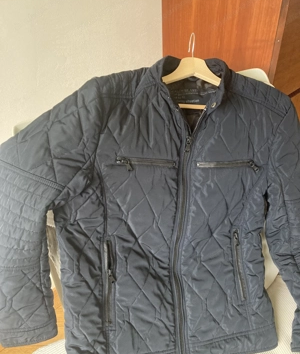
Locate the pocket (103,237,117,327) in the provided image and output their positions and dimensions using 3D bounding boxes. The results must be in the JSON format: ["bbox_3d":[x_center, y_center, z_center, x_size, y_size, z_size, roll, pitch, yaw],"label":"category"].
[{"bbox_3d":[-0.085,0.220,0.675,0.026,0.186,0.016,-1,-2,-17],"label":"pocket"}]

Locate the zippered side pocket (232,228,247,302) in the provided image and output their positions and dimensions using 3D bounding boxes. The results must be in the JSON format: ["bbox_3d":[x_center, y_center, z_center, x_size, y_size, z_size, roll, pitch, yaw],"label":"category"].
[{"bbox_3d":[0.210,0.207,0.760,0.022,0.167,0.015,-7,-1,-15],"label":"zippered side pocket"}]

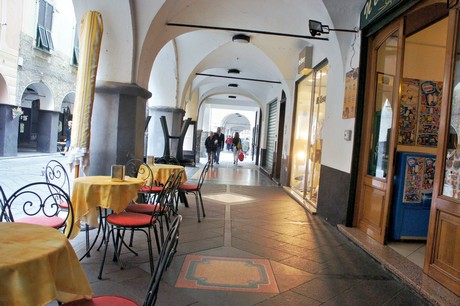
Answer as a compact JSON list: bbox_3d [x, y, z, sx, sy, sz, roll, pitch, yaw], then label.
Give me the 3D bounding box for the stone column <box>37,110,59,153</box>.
[{"bbox_3d":[-9.532,-1.082,18.002,0.950,2.160,0.950,3,2,0],"label":"stone column"}]

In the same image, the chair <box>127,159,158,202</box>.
[{"bbox_3d":[-1.181,0.518,4.775,0.430,0.880,0.500,4,2,16],"label":"chair"}]

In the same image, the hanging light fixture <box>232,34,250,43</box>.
[{"bbox_3d":[0.270,-2.691,8.100,0.410,0.140,0.410,3,2,0],"label":"hanging light fixture"}]

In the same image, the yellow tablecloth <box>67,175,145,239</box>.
[{"bbox_3d":[-1.190,0.540,3.356,0.740,0.520,0.740,4,2,0],"label":"yellow tablecloth"}]

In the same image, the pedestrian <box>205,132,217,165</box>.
[{"bbox_3d":[-0.885,-0.223,15.805,0.550,1.600,0.420,4,2,-3],"label":"pedestrian"}]

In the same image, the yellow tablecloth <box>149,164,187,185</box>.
[{"bbox_3d":[-1.095,0.350,5.520,0.740,0.310,0.740,4,2,0],"label":"yellow tablecloth"}]

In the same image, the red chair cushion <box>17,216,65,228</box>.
[{"bbox_3d":[-1.570,0.585,2.848,0.400,0.050,0.400,5,2,9],"label":"red chair cushion"}]

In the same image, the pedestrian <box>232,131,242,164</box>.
[{"bbox_3d":[0.385,-0.223,17.000,0.500,1.630,0.350,3,2,0],"label":"pedestrian"}]

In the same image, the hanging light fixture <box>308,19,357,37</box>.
[{"bbox_3d":[1.446,-1.766,4.850,0.660,0.240,0.220,3,2,-8],"label":"hanging light fixture"}]

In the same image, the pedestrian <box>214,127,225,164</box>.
[{"bbox_3d":[-0.522,-0.328,16.801,0.550,1.790,0.420,4,2,-3],"label":"pedestrian"}]

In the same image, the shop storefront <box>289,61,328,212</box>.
[{"bbox_3d":[1.592,-0.352,7.589,0.250,2.700,3.000,3,2,-1],"label":"shop storefront"}]

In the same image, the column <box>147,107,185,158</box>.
[{"bbox_3d":[-1.944,-0.347,10.462,1.030,2.100,1.030,3,2,0],"label":"column"}]

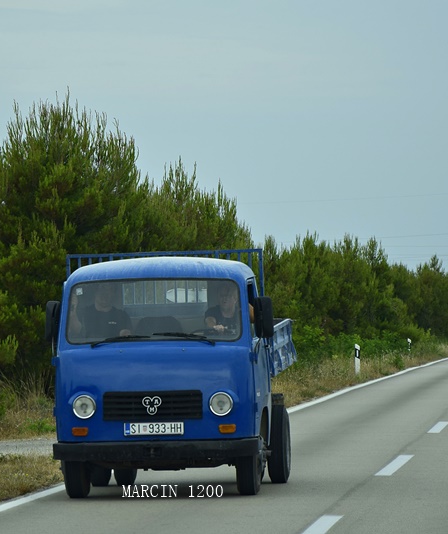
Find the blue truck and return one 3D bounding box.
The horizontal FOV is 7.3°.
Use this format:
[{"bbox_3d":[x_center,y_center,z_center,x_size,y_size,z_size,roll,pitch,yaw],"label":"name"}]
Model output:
[{"bbox_3d":[-0.400,0.980,32.709,1.970,2.200,4.600,-1,-1,5],"label":"blue truck"}]

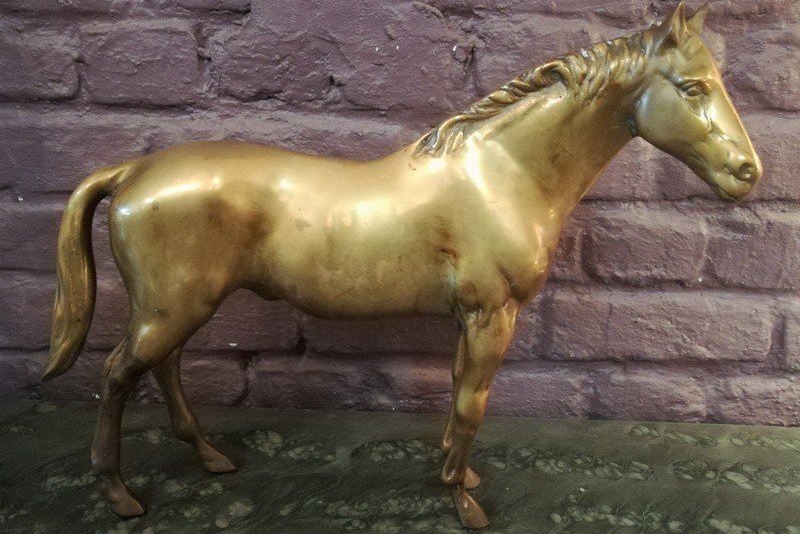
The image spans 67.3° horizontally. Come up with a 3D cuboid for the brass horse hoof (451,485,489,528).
[{"bbox_3d":[0.053,0.174,0.445,0.025,0.026,0.020,4,13,14],"label":"brass horse hoof"}]

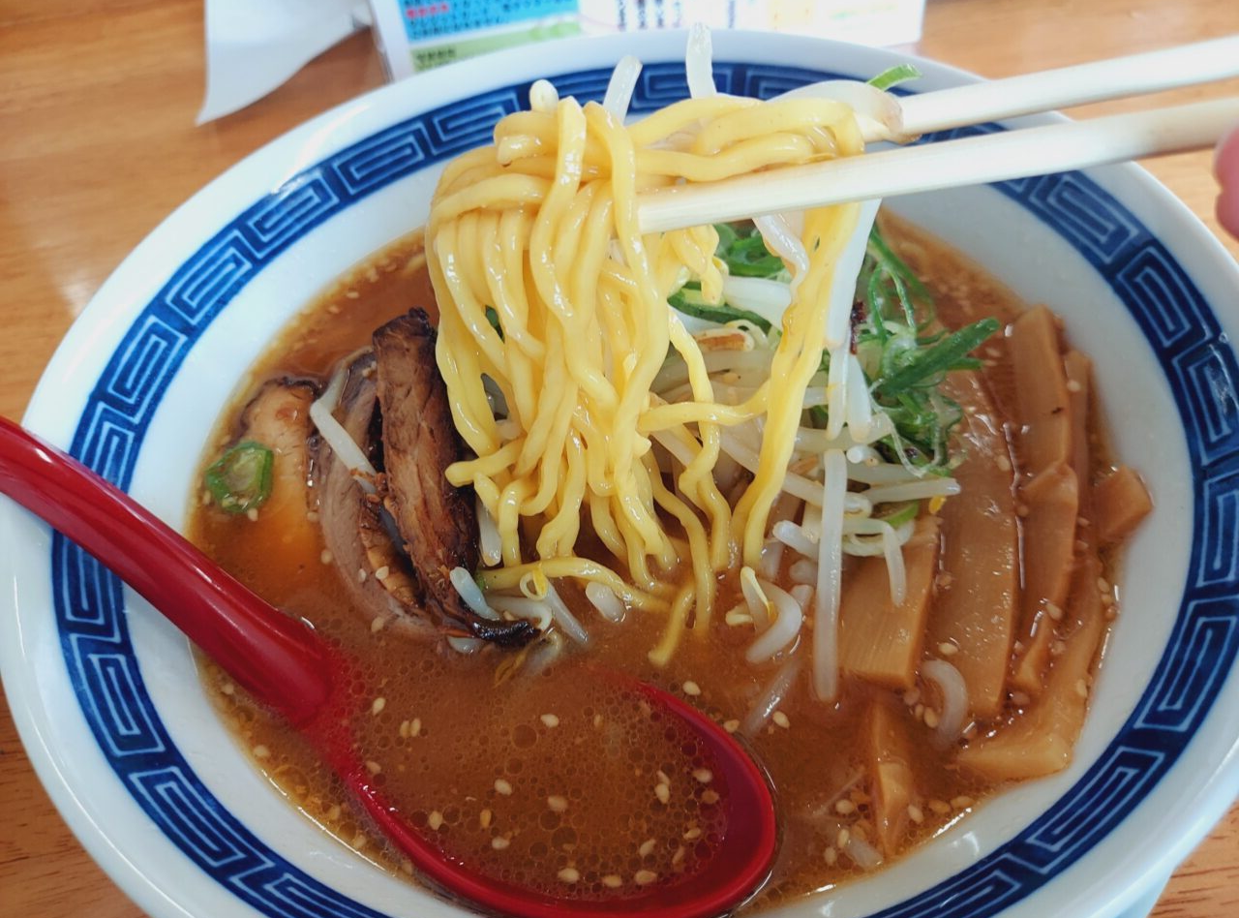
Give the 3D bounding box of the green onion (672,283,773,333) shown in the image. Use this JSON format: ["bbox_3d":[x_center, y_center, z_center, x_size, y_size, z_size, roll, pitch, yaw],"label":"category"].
[{"bbox_3d":[0.021,-0.031,0.186,0.022,0.006,0.006,20,57,20],"label":"green onion"}]

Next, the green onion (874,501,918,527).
[{"bbox_3d":[0.050,0.010,0.161,0.009,0.004,0.004,-22,53,-10],"label":"green onion"}]

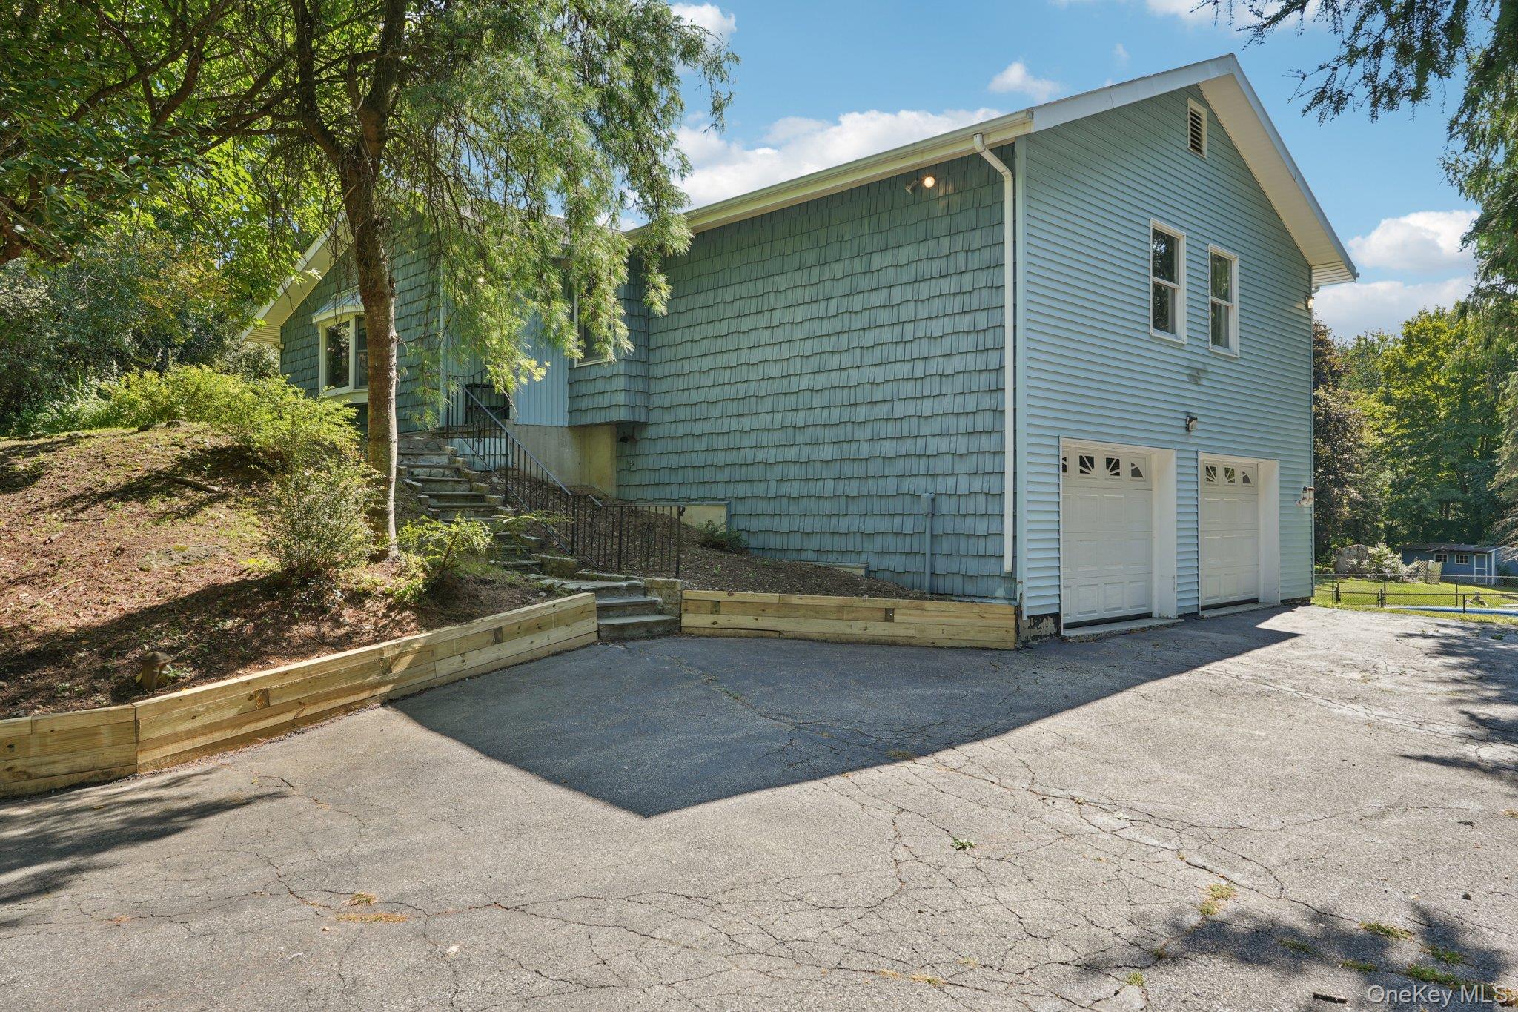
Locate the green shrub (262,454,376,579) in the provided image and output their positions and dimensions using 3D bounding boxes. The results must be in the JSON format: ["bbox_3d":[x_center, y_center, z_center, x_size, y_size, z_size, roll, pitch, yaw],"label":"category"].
[{"bbox_3d":[-4.391,0.112,10.100,1.130,1.240,1.100,0,-1,0],"label":"green shrub"}]

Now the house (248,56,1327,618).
[{"bbox_3d":[0.438,-2.150,16.737,11.900,7.340,13.300,1,-1,-45],"label":"house"}]

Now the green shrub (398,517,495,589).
[{"bbox_3d":[-3.212,0.488,10.400,1.000,0.750,0.900,0,-1,0],"label":"green shrub"}]

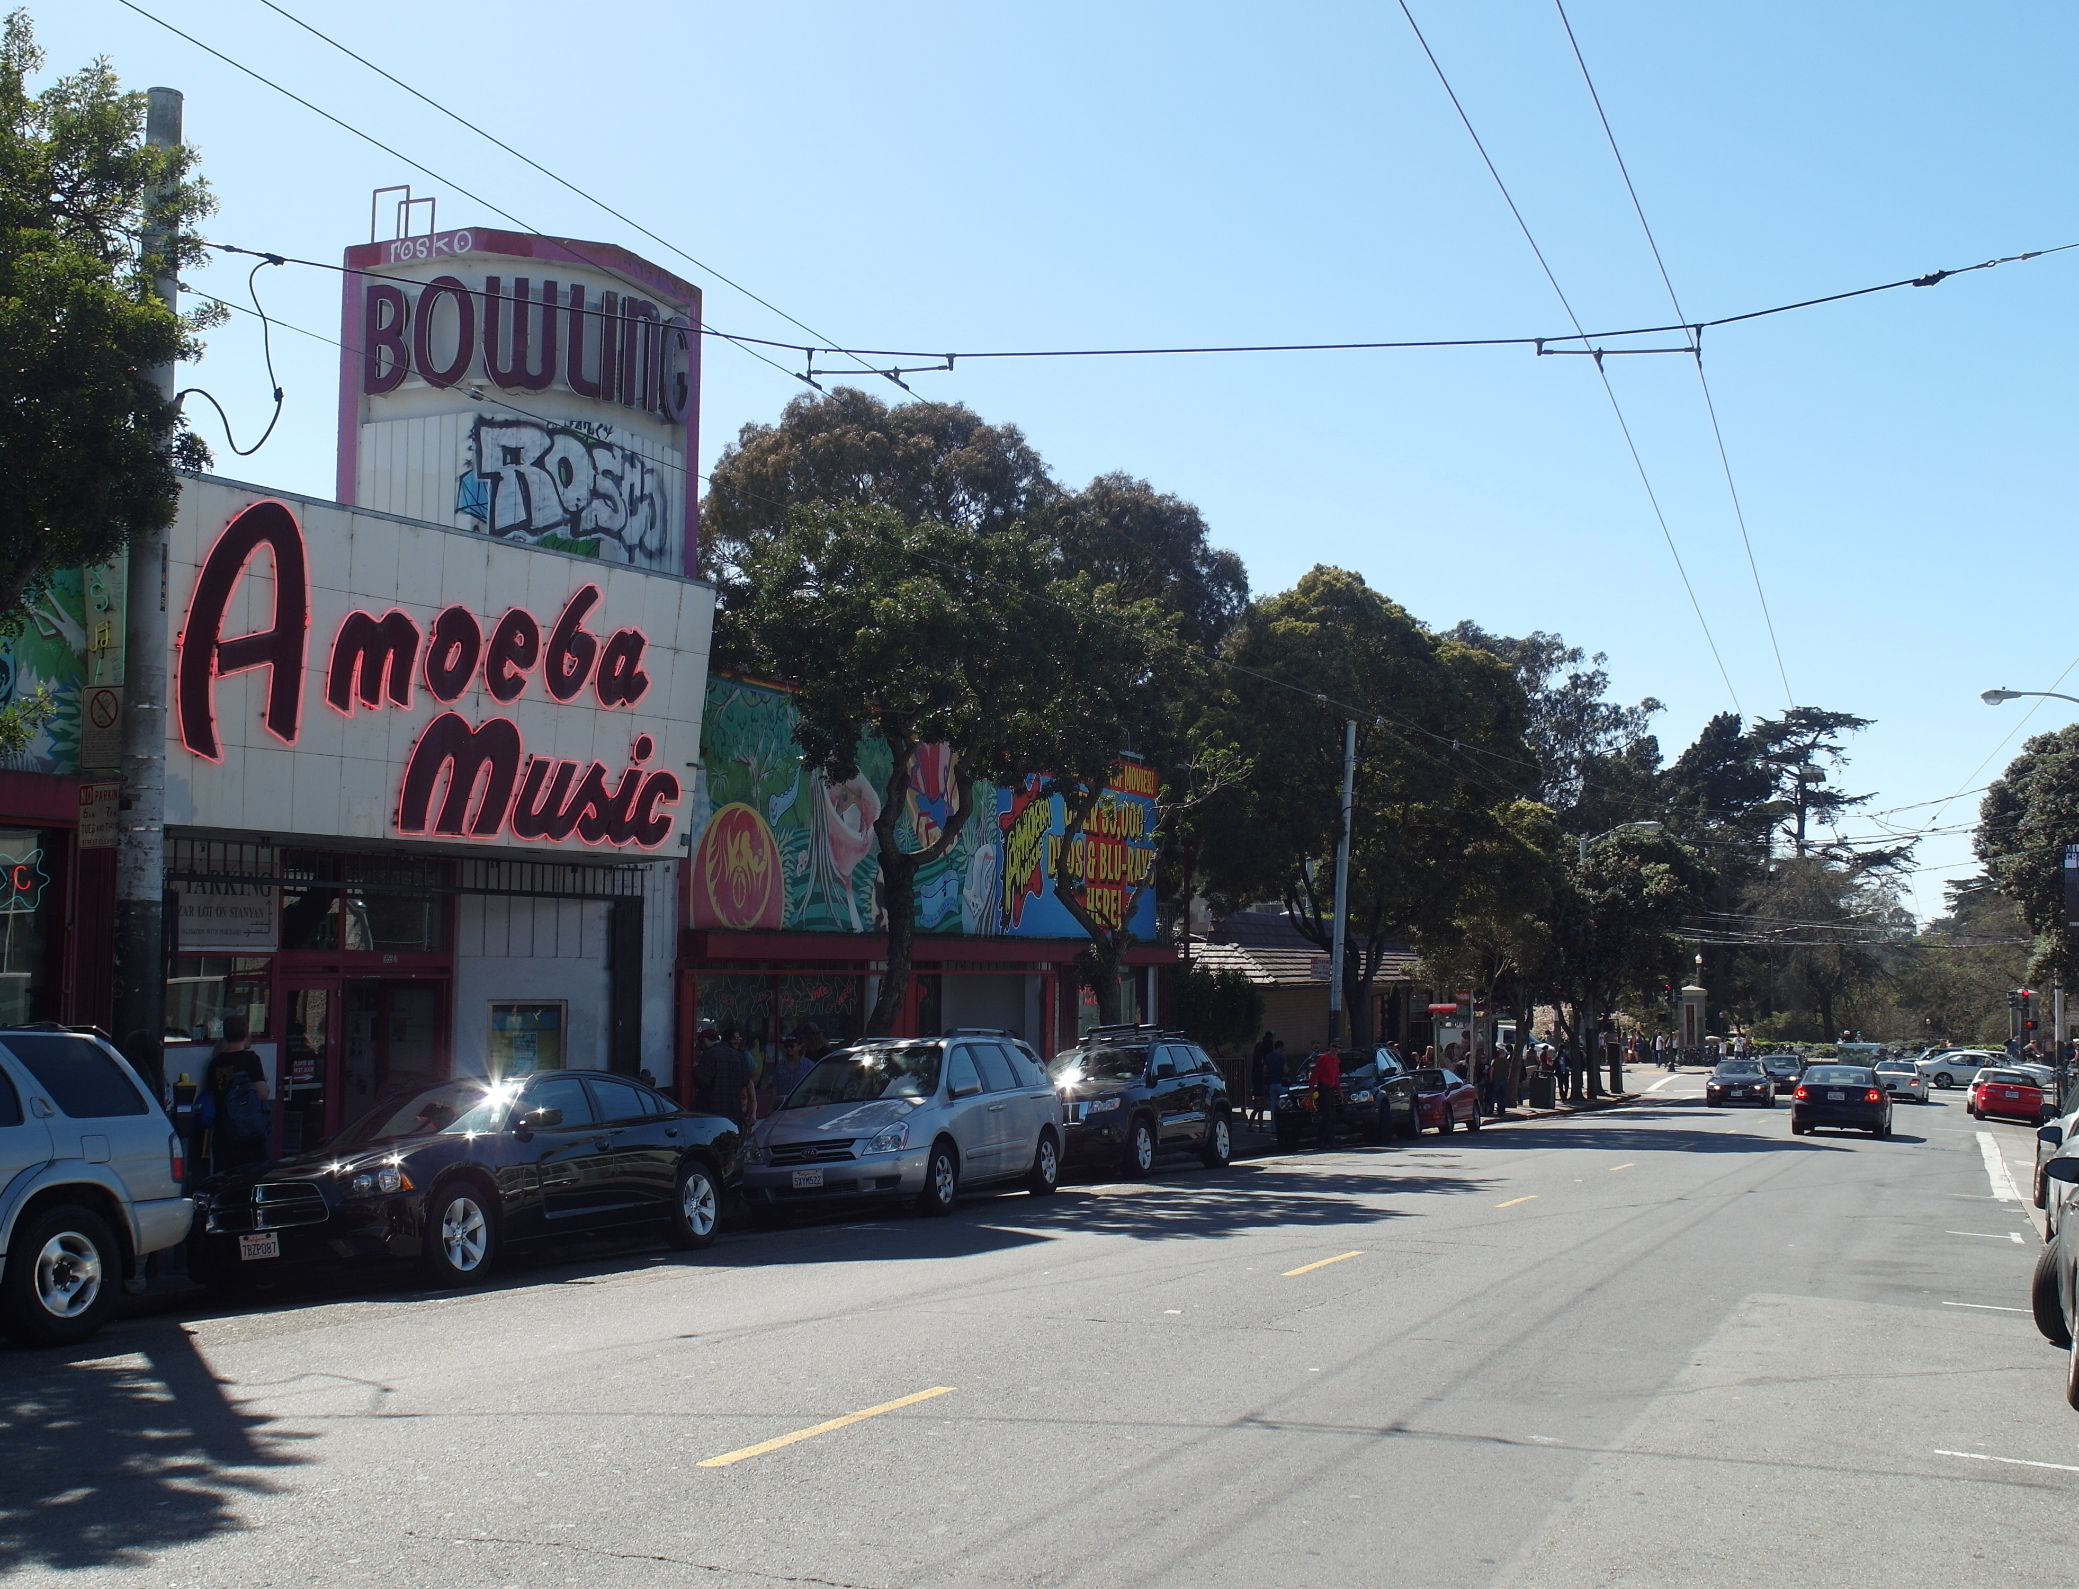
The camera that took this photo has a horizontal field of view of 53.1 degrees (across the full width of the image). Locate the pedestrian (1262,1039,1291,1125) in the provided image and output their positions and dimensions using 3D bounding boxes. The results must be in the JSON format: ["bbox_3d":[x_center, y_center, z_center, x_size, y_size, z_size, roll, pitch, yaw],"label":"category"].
[{"bbox_3d":[4.468,5.477,39.138,0.350,1.760,0.500,4,-6,-41],"label":"pedestrian"}]

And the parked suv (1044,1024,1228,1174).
[{"bbox_3d":[1.045,4.014,27.423,1.930,1.790,4.800,-2,-7,23],"label":"parked suv"}]

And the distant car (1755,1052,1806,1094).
[{"bbox_3d":[30.641,11.482,85.637,1.800,1.580,4.500,-2,-7,24],"label":"distant car"}]

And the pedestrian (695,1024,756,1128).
[{"bbox_3d":[-3.393,3.340,22.373,0.550,1.700,0.420,2,-5,-21],"label":"pedestrian"}]

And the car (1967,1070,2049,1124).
[{"bbox_3d":[27.042,8.405,58.126,1.780,1.400,4.500,-2,-7,24],"label":"car"}]

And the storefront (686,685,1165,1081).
[{"bbox_3d":[-1.987,2.409,36.183,3.500,7.050,18.000,-1,-5,24],"label":"storefront"}]

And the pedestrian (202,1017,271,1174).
[{"bbox_3d":[-6.839,2.741,17.621,0.520,1.730,0.450,0,-5,6],"label":"pedestrian"}]

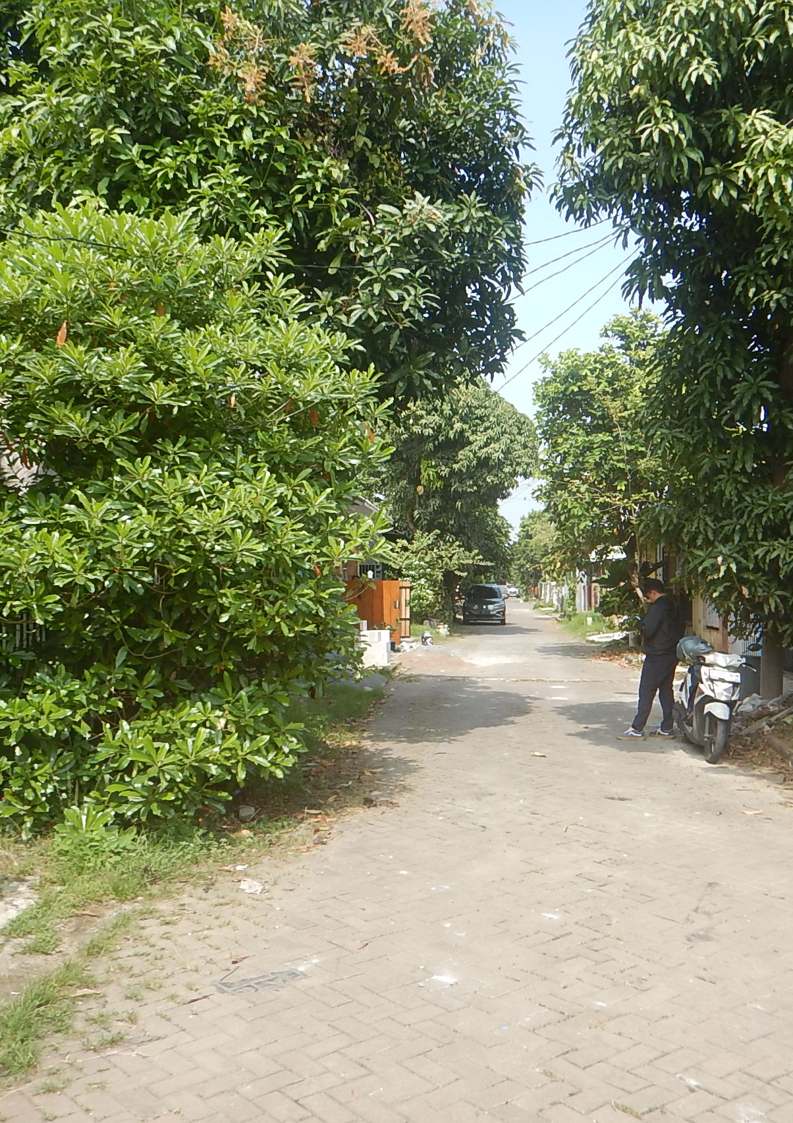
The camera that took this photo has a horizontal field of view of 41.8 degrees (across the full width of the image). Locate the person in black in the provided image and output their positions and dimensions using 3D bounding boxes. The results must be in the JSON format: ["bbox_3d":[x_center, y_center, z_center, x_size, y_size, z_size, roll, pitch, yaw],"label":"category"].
[{"bbox_3d":[2.620,1.010,10.700,0.620,1.650,0.500,0,-1,0],"label":"person in black"}]

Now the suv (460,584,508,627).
[{"bbox_3d":[3.900,1.800,44.900,1.750,1.690,4.400,0,-1,7],"label":"suv"}]

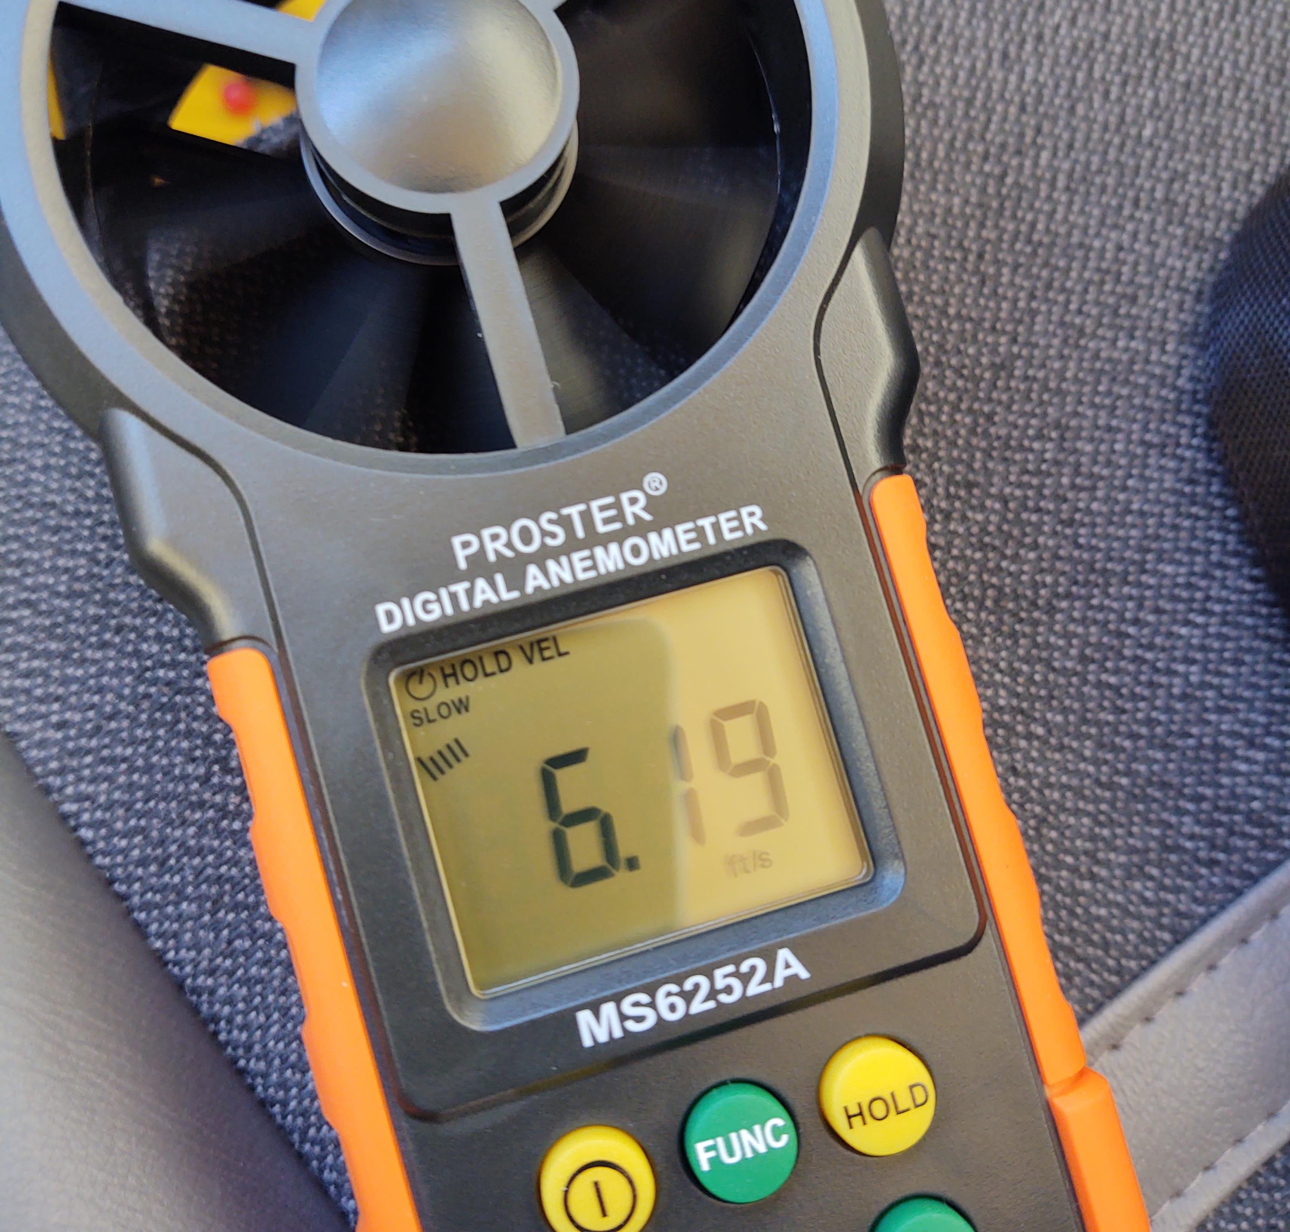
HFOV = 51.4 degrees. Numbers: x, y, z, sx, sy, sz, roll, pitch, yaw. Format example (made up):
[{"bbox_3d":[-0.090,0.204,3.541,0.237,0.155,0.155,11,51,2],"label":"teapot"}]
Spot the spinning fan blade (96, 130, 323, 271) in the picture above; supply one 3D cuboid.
[{"bbox_3d":[-0.040,-0.039,0.126,0.019,0.006,0.013,-14,85,-7],"label":"spinning fan blade"}]

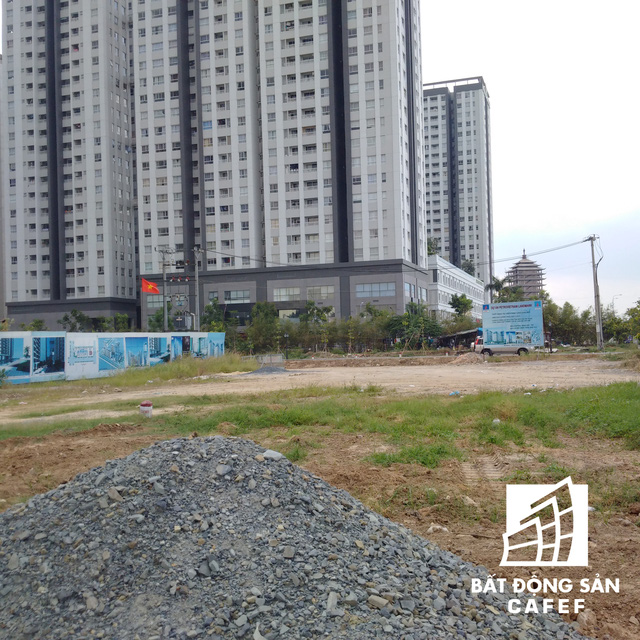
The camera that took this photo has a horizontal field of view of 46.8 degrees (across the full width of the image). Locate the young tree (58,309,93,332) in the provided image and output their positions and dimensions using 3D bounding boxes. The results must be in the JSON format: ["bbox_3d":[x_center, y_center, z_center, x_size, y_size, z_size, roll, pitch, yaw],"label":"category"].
[{"bbox_3d":[-26.378,1.439,79.986,3.678,5.368,3.678,-2,0,0],"label":"young tree"}]

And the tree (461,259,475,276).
[{"bbox_3d":[39.026,-13.844,195.000,3.692,4.878,3.692,-2,0,0],"label":"tree"}]

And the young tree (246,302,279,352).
[{"bbox_3d":[-5.684,0.843,73.987,3.202,5.189,3.202,-2,0,0],"label":"young tree"}]

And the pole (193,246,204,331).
[{"bbox_3d":[-10.542,-1.321,64.973,1.000,10.282,0.500,-2,0,0],"label":"pole"}]

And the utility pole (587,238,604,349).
[{"bbox_3d":[24.905,-2.384,65.973,1.200,10.318,0.600,-2,0,0],"label":"utility pole"}]

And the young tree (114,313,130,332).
[{"bbox_3d":[-21.302,1.587,79.988,1.731,4.799,1.731,-2,0,0],"label":"young tree"}]

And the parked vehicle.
[{"bbox_3d":[14.561,2.170,59.000,4.900,1.750,1.800,-2,0,6],"label":"parked vehicle"}]

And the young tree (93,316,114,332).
[{"bbox_3d":[-23.362,1.831,79.989,2.380,4.422,2.380,-2,0,0],"label":"young tree"}]

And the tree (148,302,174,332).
[{"bbox_3d":[-16.428,1.009,76.985,2.707,5.664,2.707,-2,0,0],"label":"tree"}]

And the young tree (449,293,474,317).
[{"bbox_3d":[17.563,-0.114,91.984,2.986,6.243,2.986,-2,0,0],"label":"young tree"}]

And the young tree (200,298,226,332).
[{"bbox_3d":[-10.723,0.748,74.985,2.637,5.859,2.637,-2,0,0],"label":"young tree"}]

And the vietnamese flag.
[{"bbox_3d":[-13.982,-2.763,61.000,1.600,1.320,0.400,-1,0,-9],"label":"vietnamese flag"}]

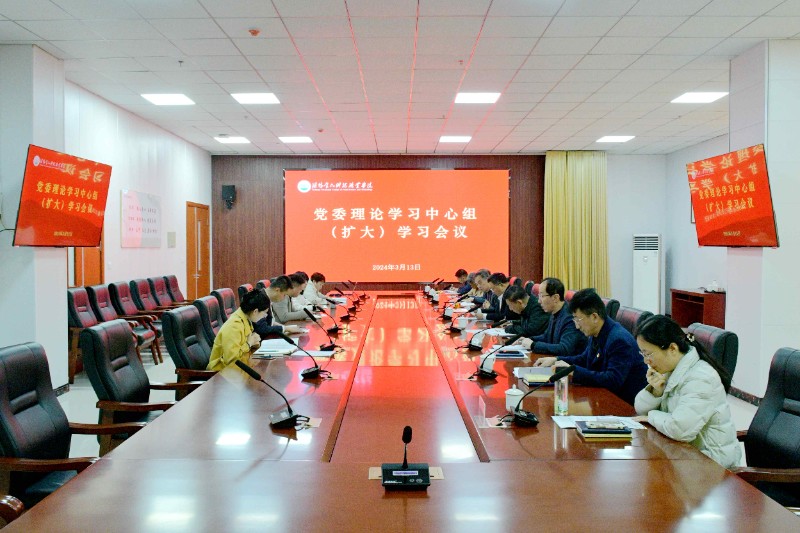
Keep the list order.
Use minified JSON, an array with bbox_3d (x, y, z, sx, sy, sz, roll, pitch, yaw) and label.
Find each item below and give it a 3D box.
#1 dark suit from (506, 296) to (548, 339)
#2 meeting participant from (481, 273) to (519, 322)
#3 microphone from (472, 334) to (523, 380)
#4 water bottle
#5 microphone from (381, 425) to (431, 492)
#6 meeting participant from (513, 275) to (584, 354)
[{"bbox_3d":[1.205,0.530,5.228,0.650,0.600,0.520,0,2,0],"label":"dark suit"},{"bbox_3d":[1.210,0.720,6.600,0.660,1.280,0.540,0,1,0],"label":"meeting participant"},{"bbox_3d":[0.558,0.514,3.422,0.290,0.230,0.140,0,2,0],"label":"microphone"},{"bbox_3d":[0.764,0.592,2.840,0.065,0.215,0.065,0,1,0],"label":"water bottle"},{"bbox_3d":[0.024,0.599,1.962,0.150,0.270,0.250,0,2,0],"label":"microphone"},{"bbox_3d":[1.210,0.750,4.620,0.680,1.320,0.540,0,1,0],"label":"meeting participant"}]

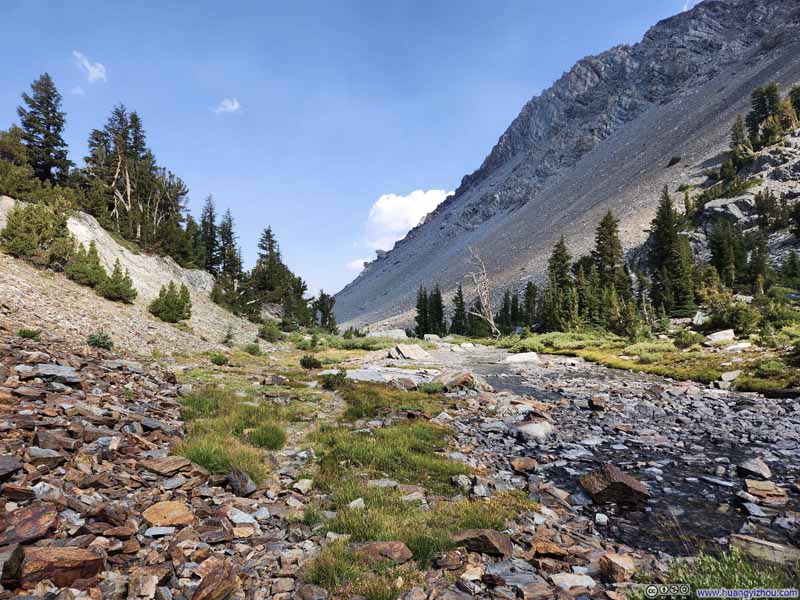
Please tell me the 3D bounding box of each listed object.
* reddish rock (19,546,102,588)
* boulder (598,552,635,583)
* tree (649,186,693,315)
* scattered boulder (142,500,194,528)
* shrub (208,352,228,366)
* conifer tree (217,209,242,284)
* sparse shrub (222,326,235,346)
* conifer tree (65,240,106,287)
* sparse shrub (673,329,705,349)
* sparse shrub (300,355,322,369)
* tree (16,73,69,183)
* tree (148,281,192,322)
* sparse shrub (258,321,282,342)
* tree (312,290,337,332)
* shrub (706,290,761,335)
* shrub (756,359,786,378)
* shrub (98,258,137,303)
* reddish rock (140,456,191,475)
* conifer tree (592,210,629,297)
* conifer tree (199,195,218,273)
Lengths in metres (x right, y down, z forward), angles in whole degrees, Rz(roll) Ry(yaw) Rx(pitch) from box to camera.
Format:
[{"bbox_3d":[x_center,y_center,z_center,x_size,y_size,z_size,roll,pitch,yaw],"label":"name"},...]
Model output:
[{"bbox_3d":[-1.820,1.434,2.850,0.390,0.150,0.230,1,-2,-32],"label":"reddish rock"},{"bbox_3d":[1.289,1.585,3.150,0.220,0.120,0.180,0,-1,0],"label":"boulder"},{"bbox_3d":[18.831,-3.446,37.000,2.910,8.911,2.757,0,-1,0],"label":"tree"},{"bbox_3d":[-1.699,1.567,3.900,0.370,0.100,0.270,0,-1,0],"label":"scattered boulder"},{"bbox_3d":[-5.122,1.679,15.000,0.534,0.395,0.507,0,-1,-19],"label":"shrub"},{"bbox_3d":[-13.473,-4.228,42.000,1.952,6.006,1.849,0,-1,0],"label":"conifer tree"},{"bbox_3d":[-8.067,1.717,25.000,0.537,0.941,0.537,0,-1,-18],"label":"sparse shrub"},{"bbox_3d":[-13.018,-1.511,22.000,1.652,1.809,1.391,0,-1,0],"label":"conifer tree"},{"bbox_3d":[13.570,1.811,25.000,1.430,0.894,1.204,0,-1,0],"label":"sparse shrub"},{"bbox_3d":[-2.581,1.794,15.500,0.633,0.408,0.570,0,-1,-9],"label":"sparse shrub"},{"bbox_3d":[-24.147,-11.210,36.000,3.038,8.128,3.038,1,-2,-34],"label":"tree"},{"bbox_3d":[-10.191,0.066,23.500,1.704,1.857,1.533,1,-1,-23],"label":"tree"},{"bbox_3d":[-6.822,1.659,28.000,1.228,1.159,1.228,0,-1,-14],"label":"sparse shrub"},{"bbox_3d":[-6.818,1.039,48.000,2.059,3.793,1.951,0,-1,0],"label":"tree"},{"bbox_3d":[18.197,0.682,29.000,2.799,2.281,2.357,0,-1,0],"label":"shrub"},{"bbox_3d":[10.484,1.933,15.000,0.804,0.536,0.677,0,-1,0],"label":"shrub"},{"bbox_3d":[-12.001,-0.825,22.500,1.494,1.863,1.345,1,-2,-28],"label":"shrub"},{"bbox_3d":[-2.162,1.526,4.900,0.420,0.100,0.300,1,-1,-24],"label":"reddish rock"},{"bbox_3d":[17.822,-2.667,45.000,2.834,9.821,2.834,-1,-1,22],"label":"conifer tree"},{"bbox_3d":[-15.133,-5.176,42.000,1.501,6.322,1.422,0,-1,0],"label":"conifer tree"}]

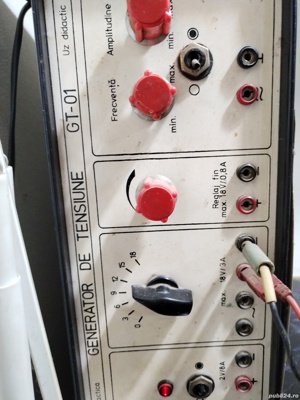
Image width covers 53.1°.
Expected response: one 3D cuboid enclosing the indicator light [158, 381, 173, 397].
[{"bbox_3d":[0.011,0.128,0.202,0.010,0.010,0.007,-3,11,0],"label":"indicator light"}]

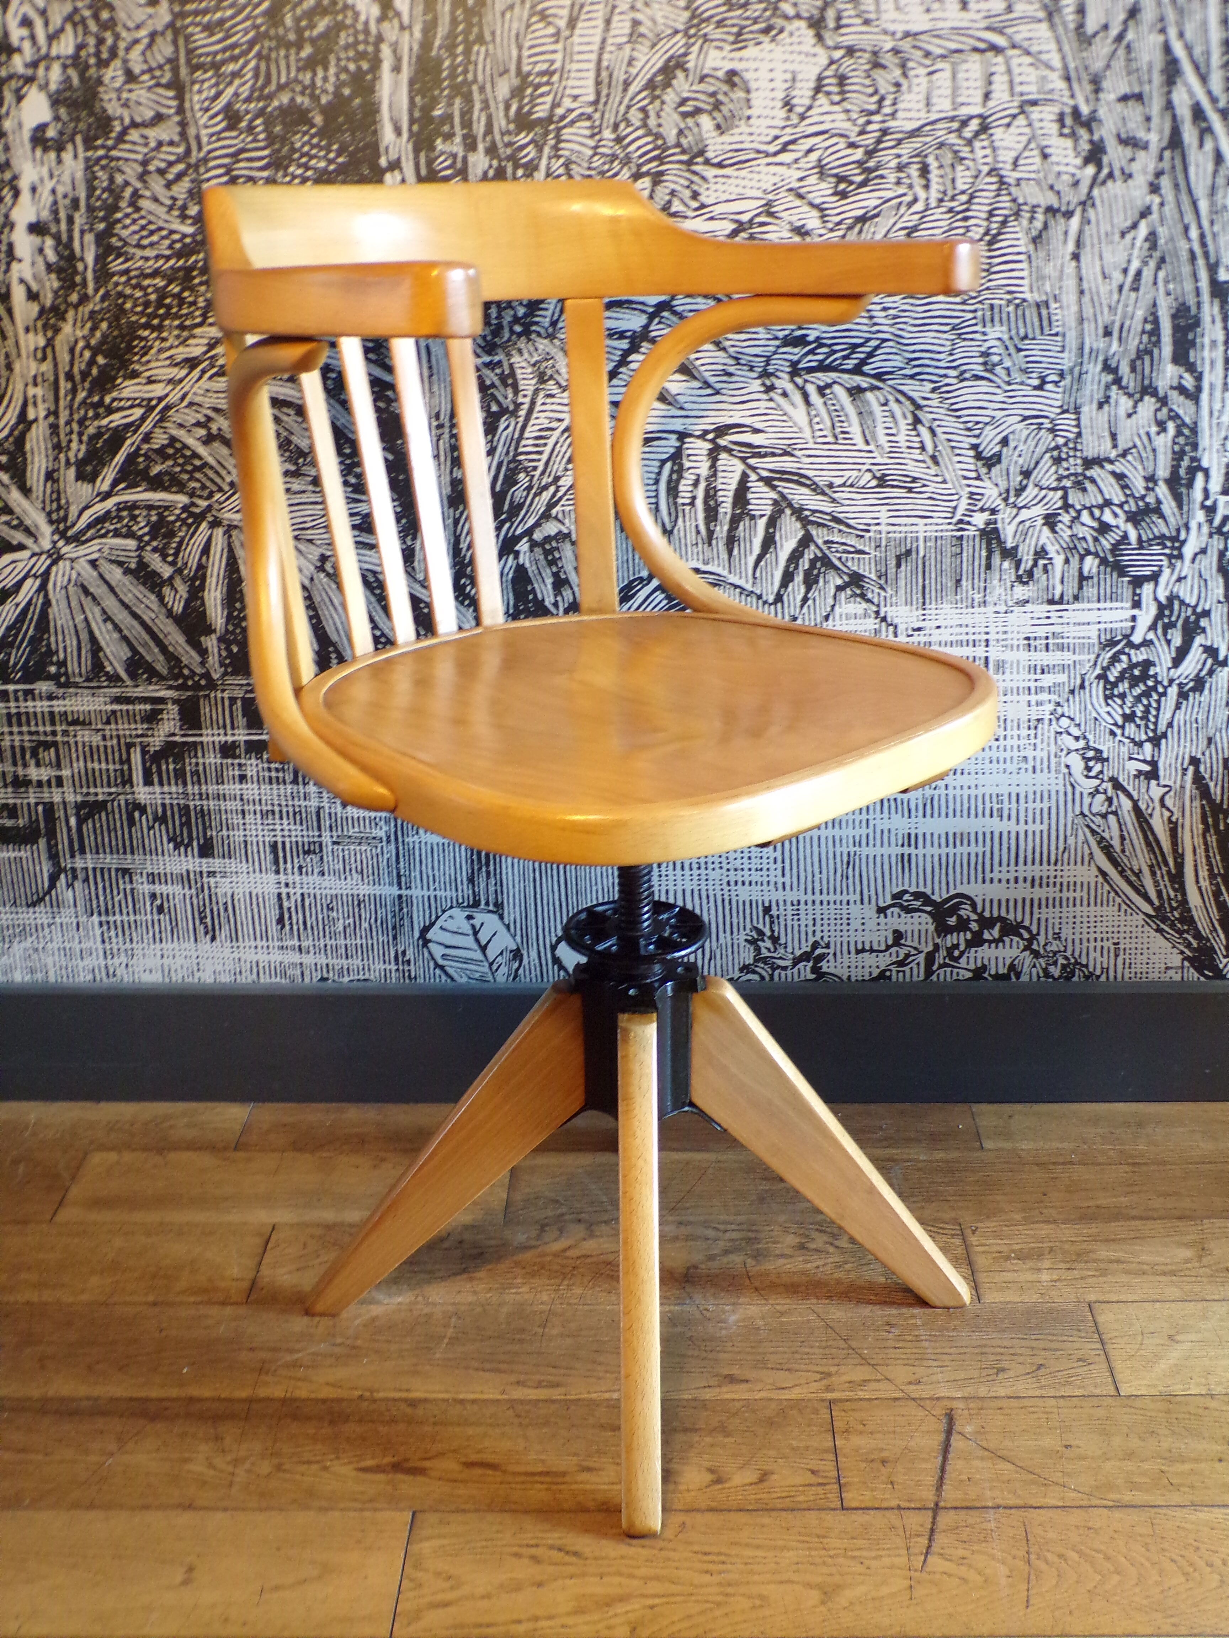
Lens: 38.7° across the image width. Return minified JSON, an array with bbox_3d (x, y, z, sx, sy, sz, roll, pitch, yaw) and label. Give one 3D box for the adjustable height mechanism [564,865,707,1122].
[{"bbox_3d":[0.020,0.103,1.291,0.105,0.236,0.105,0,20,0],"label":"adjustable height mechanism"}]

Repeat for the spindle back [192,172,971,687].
[{"bbox_3d":[-0.051,-0.264,1.234,0.414,0.336,0.493,19,28,41],"label":"spindle back"}]

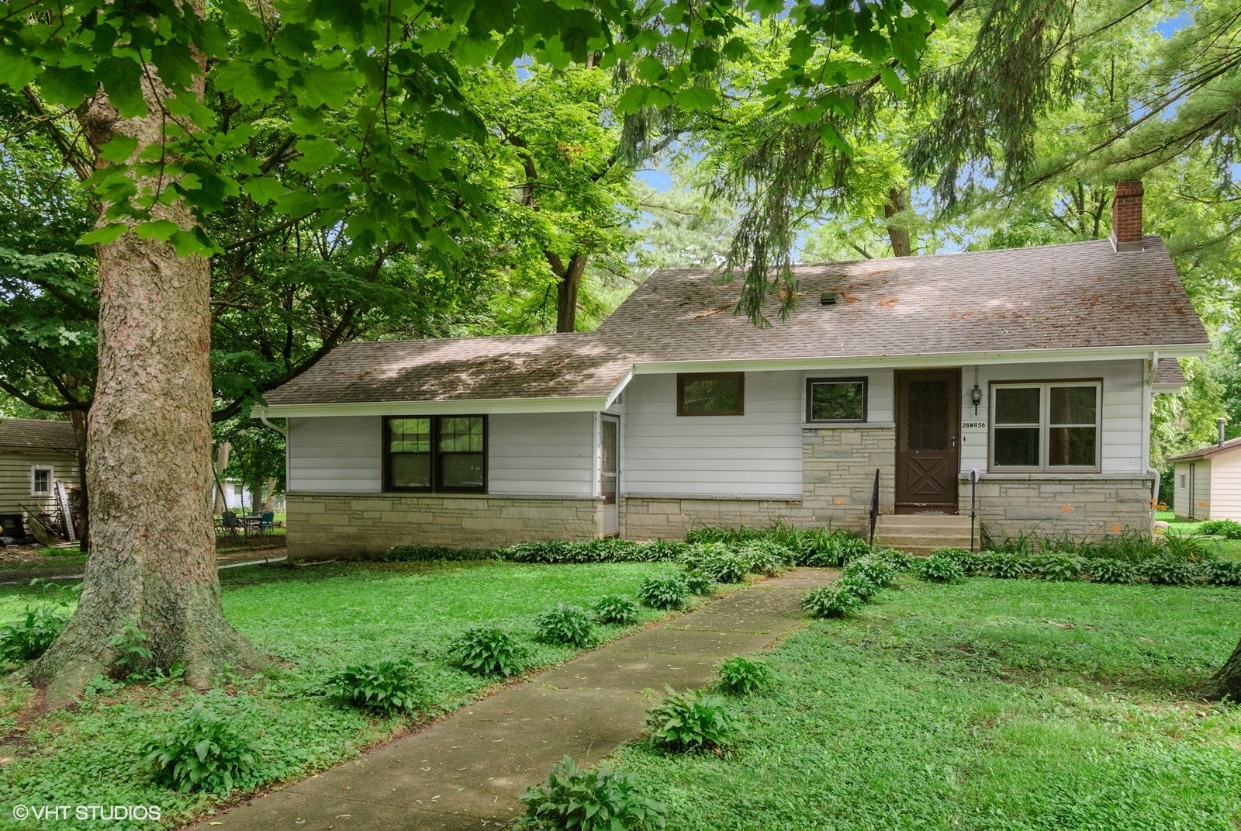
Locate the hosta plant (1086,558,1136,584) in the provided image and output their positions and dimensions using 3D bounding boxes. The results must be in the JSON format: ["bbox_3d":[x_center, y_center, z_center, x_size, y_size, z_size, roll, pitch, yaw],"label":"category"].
[{"bbox_3d":[5.920,1.864,11.650,0.600,0.300,0.560,-1,-2,20],"label":"hosta plant"}]

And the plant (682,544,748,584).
[{"bbox_3d":[1.170,1.814,11.900,0.800,0.420,0.740,-1,-2,20],"label":"plant"}]

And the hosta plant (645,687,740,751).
[{"bbox_3d":[0.382,1.596,5.150,0.510,0.290,0.490,0,-2,0],"label":"hosta plant"}]

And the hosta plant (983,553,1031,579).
[{"bbox_3d":[4.870,1.877,12.150,0.610,0.320,0.570,-1,-2,20],"label":"hosta plant"}]

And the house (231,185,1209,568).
[{"bbox_3d":[2.202,-0.764,19.209,15.200,6.400,9.500,-1,-2,20],"label":"house"}]

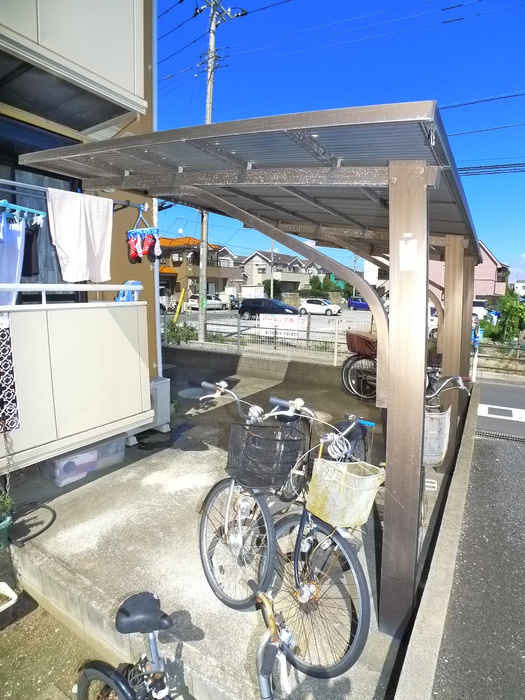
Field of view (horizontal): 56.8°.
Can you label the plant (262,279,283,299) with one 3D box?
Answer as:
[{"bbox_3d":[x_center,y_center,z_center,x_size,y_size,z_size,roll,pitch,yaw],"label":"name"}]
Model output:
[{"bbox_3d":[1.193,-6.528,58.638,2.300,3.600,2.450,3,7,28],"label":"plant"}]

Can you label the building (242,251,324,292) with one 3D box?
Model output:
[{"bbox_3d":[3.853,-11.691,78.183,6.500,8.000,16.000,4,8,31],"label":"building"}]

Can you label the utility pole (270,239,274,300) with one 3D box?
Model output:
[{"bbox_3d":[1.133,-9.037,55.846,0.270,9.200,0.270,3,7,28],"label":"utility pole"}]

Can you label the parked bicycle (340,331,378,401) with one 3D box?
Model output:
[{"bbox_3d":[1.916,0.255,6.919,0.570,1.060,1.750,-6,9,-42],"label":"parked bicycle"}]

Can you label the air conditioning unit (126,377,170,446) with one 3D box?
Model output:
[{"bbox_3d":[-1.424,0.701,5.589,0.310,0.650,0.790,3,7,28],"label":"air conditioning unit"}]

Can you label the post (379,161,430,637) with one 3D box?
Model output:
[{"bbox_3d":[0.623,0.269,2.157,0.147,2.115,0.105,3,7,26],"label":"post"}]

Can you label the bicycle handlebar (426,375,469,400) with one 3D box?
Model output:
[{"bbox_3d":[1.091,0.236,3.246,0.560,0.170,0.240,3,7,24],"label":"bicycle handlebar"}]

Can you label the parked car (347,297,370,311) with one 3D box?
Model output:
[{"bbox_3d":[12.249,-5.700,59.744,3.400,1.660,1.480,1,7,15],"label":"parked car"}]

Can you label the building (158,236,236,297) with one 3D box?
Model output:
[{"bbox_3d":[-8.635,-8.691,54.363,8.500,8.100,8.500,4,8,32],"label":"building"}]

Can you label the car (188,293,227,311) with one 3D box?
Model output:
[{"bbox_3d":[-5.205,-4.607,46.776,1.680,1.490,4.050,6,9,43],"label":"car"}]

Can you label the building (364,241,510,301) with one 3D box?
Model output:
[{"bbox_3d":[21.263,-9.380,59.834,15.000,9.000,10.000,3,7,29],"label":"building"}]

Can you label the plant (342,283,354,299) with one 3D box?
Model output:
[{"bbox_3d":[14.853,-9.419,83.476,2.200,3.800,2.200,3,7,28],"label":"plant"}]

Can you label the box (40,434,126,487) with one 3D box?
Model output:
[{"bbox_3d":[-1.702,0.983,4.547,0.370,0.320,0.730,3,7,30],"label":"box"}]

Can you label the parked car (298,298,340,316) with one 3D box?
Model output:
[{"bbox_3d":[5.360,-3.927,44.845,4.000,1.510,1.700,2,7,20],"label":"parked car"}]

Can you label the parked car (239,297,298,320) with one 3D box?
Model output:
[{"bbox_3d":[0.416,-2.903,34.389,4.050,1.520,1.700,3,7,26],"label":"parked car"}]

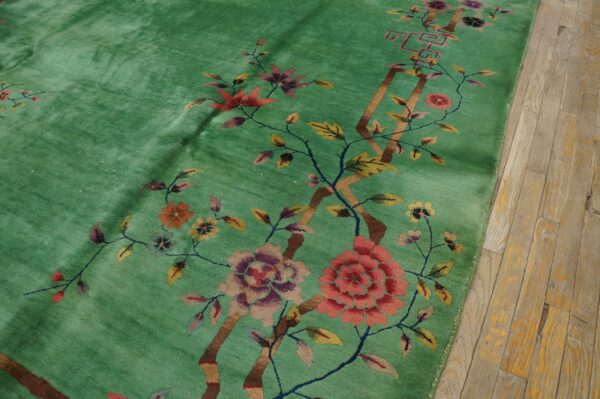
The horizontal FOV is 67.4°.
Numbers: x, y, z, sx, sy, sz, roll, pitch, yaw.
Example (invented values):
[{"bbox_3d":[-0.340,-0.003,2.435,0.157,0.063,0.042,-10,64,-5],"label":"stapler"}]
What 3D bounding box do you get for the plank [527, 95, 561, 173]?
[{"bbox_3d":[0.874,-0.237,1.610,0.058,0.020,0.466,17,50,22],"label":"plank"}]

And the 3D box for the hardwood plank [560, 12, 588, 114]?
[{"bbox_3d":[1.181,-0.606,1.932,0.059,0.020,0.878,16,50,21],"label":"hardwood plank"}]

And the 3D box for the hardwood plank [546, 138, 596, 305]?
[{"bbox_3d":[0.813,0.045,1.344,0.059,0.020,0.700,18,51,22],"label":"hardwood plank"}]

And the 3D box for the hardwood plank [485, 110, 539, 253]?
[{"bbox_3d":[0.706,-0.088,1.485,0.058,0.020,0.718,17,50,21],"label":"hardwood plank"}]

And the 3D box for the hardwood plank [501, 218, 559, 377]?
[{"bbox_3d":[0.611,0.236,1.182,0.058,0.020,0.514,19,51,22],"label":"hardwood plank"}]

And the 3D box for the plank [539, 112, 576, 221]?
[{"bbox_3d":[0.862,-0.120,1.499,0.058,0.020,0.562,17,50,22],"label":"plank"}]

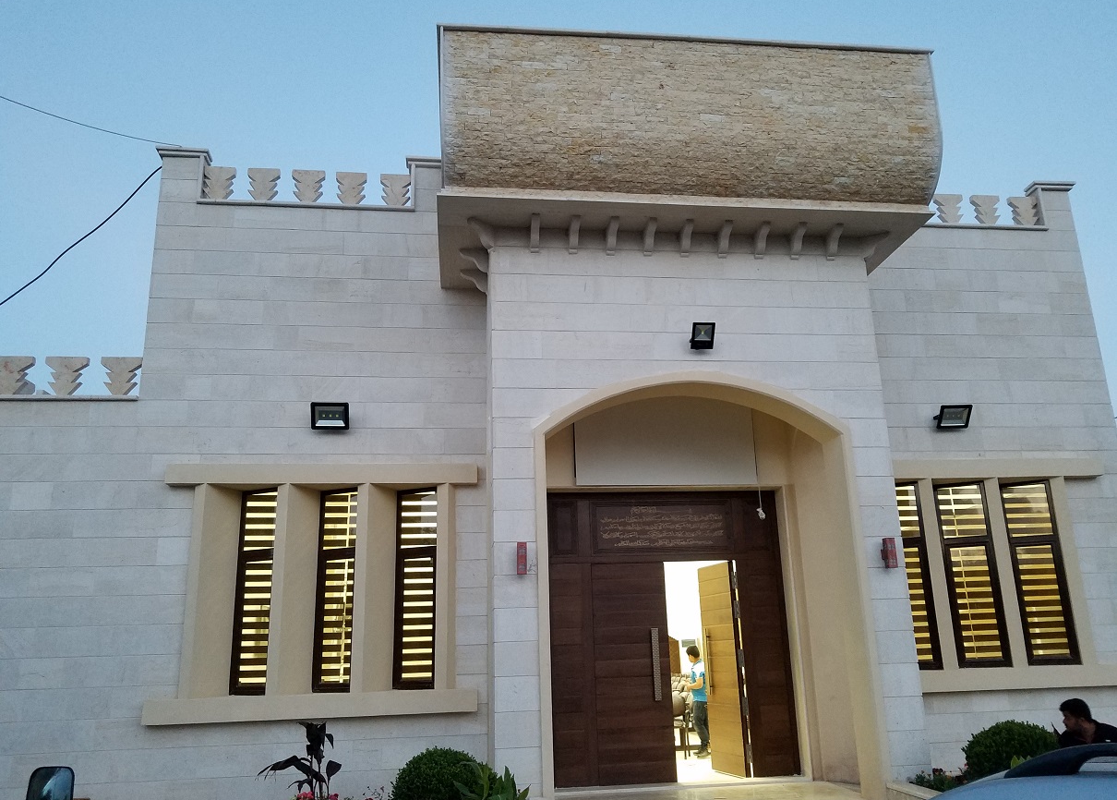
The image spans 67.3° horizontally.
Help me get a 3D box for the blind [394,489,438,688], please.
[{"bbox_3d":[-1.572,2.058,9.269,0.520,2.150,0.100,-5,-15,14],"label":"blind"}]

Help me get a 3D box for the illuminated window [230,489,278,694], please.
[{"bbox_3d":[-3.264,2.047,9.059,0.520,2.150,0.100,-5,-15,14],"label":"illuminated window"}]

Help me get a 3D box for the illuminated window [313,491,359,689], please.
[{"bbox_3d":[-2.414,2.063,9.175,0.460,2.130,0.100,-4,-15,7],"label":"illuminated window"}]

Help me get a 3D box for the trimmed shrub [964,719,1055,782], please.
[{"bbox_3d":[4.014,3.195,7.383,0.800,0.700,0.800,0,-14,-7],"label":"trimmed shrub"}]

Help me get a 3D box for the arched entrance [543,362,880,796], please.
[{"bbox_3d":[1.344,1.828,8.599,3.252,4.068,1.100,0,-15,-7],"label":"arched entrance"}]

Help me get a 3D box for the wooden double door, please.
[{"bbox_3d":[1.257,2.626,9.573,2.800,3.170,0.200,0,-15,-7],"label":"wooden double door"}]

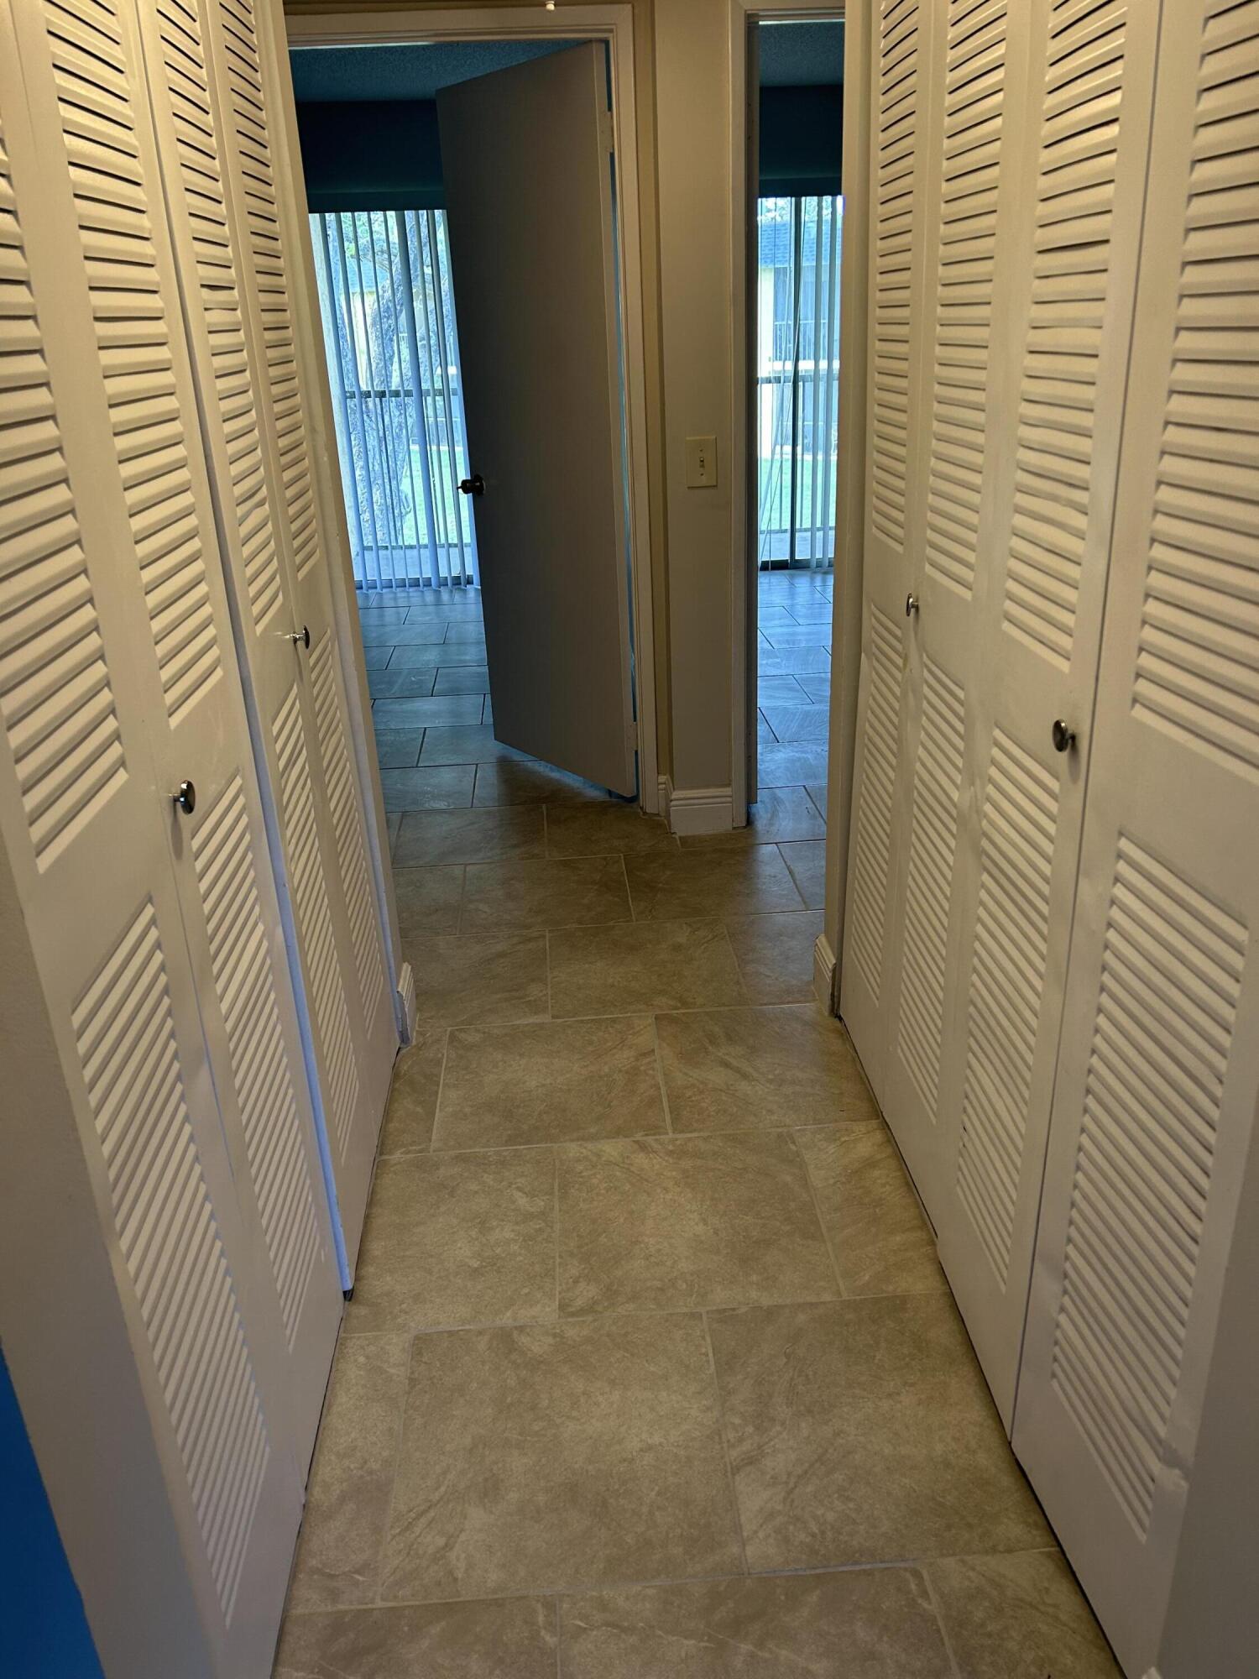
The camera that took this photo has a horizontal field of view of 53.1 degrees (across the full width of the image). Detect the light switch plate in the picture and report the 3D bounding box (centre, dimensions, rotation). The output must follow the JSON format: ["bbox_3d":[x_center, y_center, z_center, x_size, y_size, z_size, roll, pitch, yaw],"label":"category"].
[{"bbox_3d":[0.193,-0.995,3.329,0.081,0.125,0.012,-3,23,-3],"label":"light switch plate"}]

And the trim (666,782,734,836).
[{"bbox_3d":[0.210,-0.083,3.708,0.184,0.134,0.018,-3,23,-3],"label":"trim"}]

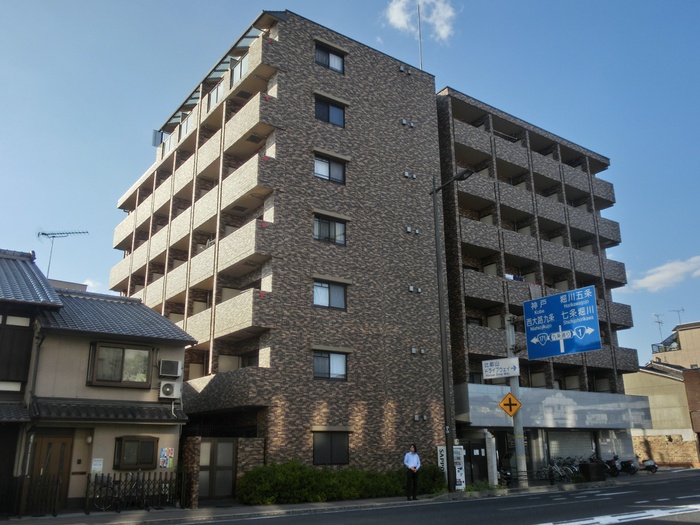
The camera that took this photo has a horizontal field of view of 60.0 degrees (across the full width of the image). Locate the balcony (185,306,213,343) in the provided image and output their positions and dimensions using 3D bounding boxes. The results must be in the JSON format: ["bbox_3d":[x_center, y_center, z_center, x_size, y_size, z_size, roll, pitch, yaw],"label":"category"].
[{"bbox_3d":[-6.320,2.987,27.193,0.806,1.459,3.060,11,-20,-35],"label":"balcony"}]

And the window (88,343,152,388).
[{"bbox_3d":[-7.048,3.219,18.713,1.820,1.289,0.400,12,-21,-35],"label":"window"}]

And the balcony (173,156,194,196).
[{"bbox_3d":[-8.030,-4.296,31.456,1.250,1.310,2.973,12,-21,-35],"label":"balcony"}]

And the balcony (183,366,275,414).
[{"bbox_3d":[-5.047,5.181,24.105,0.790,1.431,6.160,11,-21,-35],"label":"balcony"}]

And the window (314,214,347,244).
[{"bbox_3d":[-0.863,-1.367,26.211,1.654,1.091,0.150,11,-20,-35],"label":"window"}]

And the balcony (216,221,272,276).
[{"bbox_3d":[-4.394,-0.574,25.445,0.806,1.418,3.448,11,-20,-35],"label":"balcony"}]

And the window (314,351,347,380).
[{"bbox_3d":[-0.799,4.197,24.562,1.654,1.112,0.150,11,-20,-35],"label":"window"}]

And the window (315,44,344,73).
[{"bbox_3d":[-0.946,-9.336,27.874,1.588,1.078,0.154,11,-21,-35],"label":"window"}]

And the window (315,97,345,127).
[{"bbox_3d":[-0.913,-6.656,27.064,1.588,1.078,0.154,11,-21,-35],"label":"window"}]

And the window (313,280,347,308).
[{"bbox_3d":[-0.831,1.436,25.380,1.654,1.085,0.150,11,-20,-35],"label":"window"}]

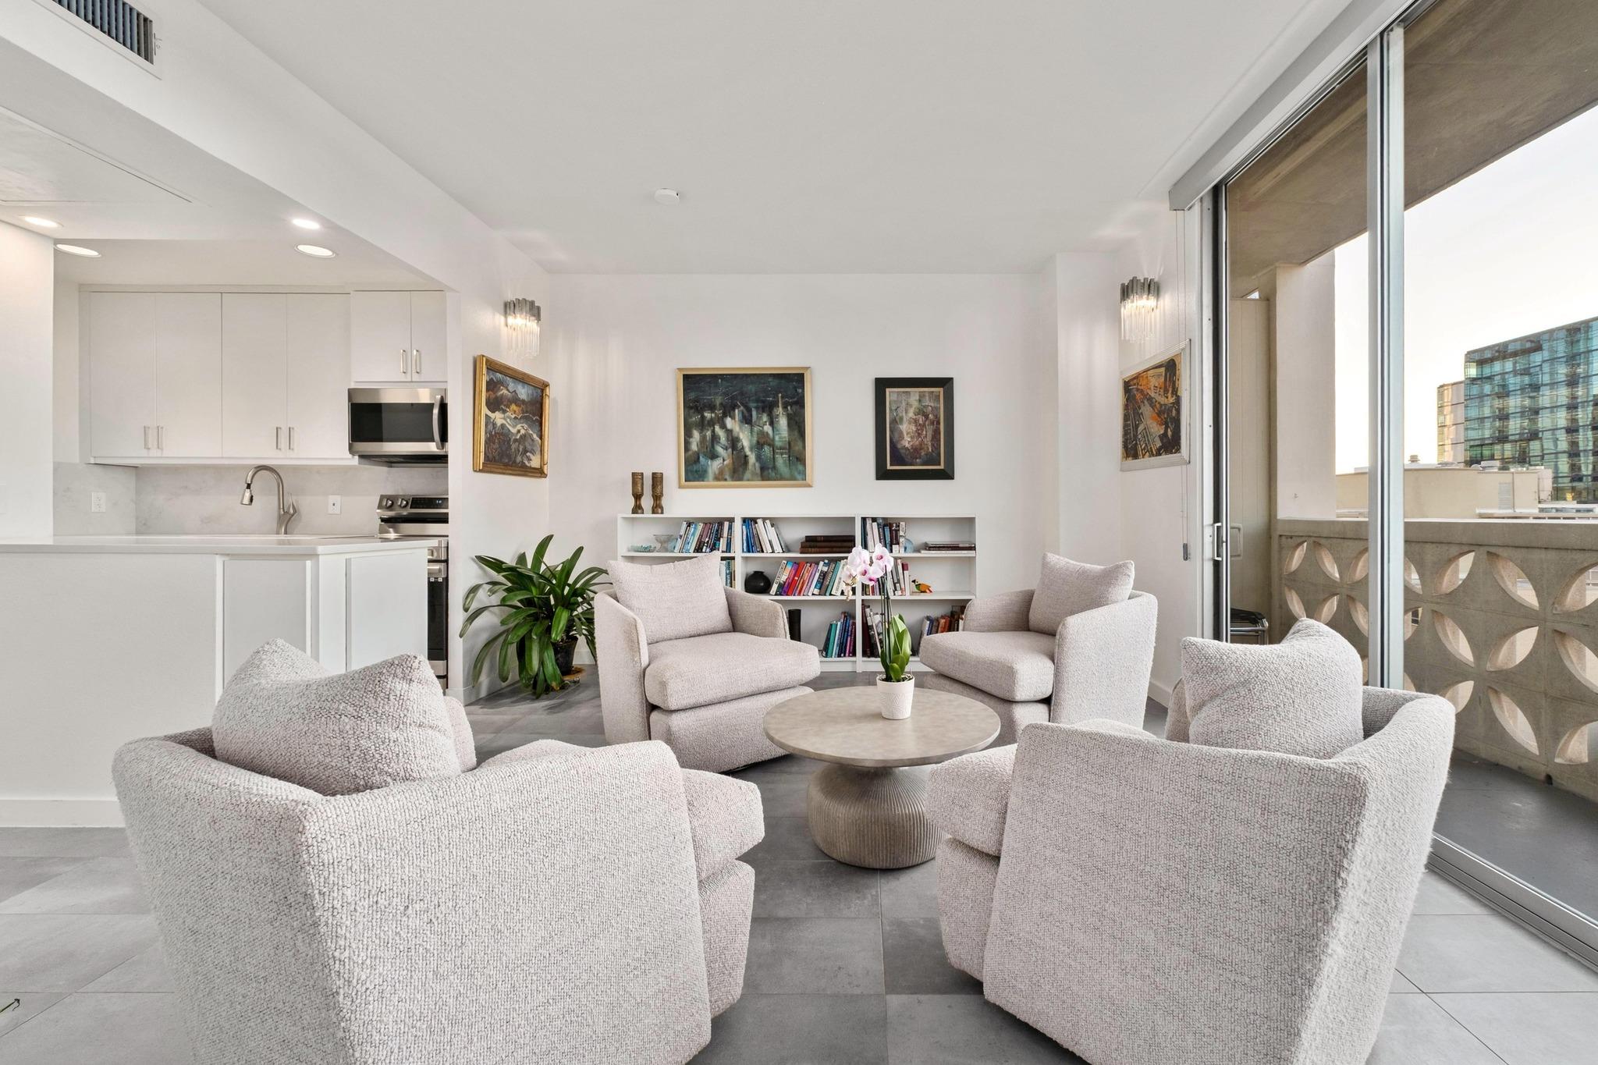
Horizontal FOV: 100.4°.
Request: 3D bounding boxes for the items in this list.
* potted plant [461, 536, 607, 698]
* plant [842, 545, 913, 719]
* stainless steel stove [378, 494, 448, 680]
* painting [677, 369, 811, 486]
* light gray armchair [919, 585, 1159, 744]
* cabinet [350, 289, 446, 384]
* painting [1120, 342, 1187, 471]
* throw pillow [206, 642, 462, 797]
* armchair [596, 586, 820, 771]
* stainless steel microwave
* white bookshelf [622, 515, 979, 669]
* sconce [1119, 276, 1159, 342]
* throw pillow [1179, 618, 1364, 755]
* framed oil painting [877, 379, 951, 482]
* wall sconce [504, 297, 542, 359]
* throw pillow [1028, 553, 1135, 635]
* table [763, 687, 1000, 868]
[{"bbox_3d":[-1.590,0.490,4.200,0.740,0.920,0.780,0,1,2],"label":"potted plant"},{"bbox_3d":[0.266,0.335,2.230,0.240,0.575,0.190,0,1,2],"label":"plant"},{"bbox_3d":[-2.420,0.360,4.180,0.760,1.190,0.690,0,1,2],"label":"stainless steel stove"},{"bbox_3d":[-0.386,-0.745,4.735,0.955,0.855,0.040,0,1,1],"label":"painting"},{"bbox_3d":[1.070,0.615,3.010,0.820,0.710,0.730,0,1,-24],"label":"light gray armchair"},{"bbox_3d":[-2.430,-1.238,4.360,0.770,0.595,0.360,0,1,2],"label":"cabinet"},{"bbox_3d":[2.026,-0.685,3.820,0.040,0.630,0.850,0,1,3],"label":"painting"},{"bbox_3d":[-0.766,0.368,1.140,0.500,0.390,0.190,0,11,30],"label":"throw pillow"},{"bbox_3d":[-0.439,0.621,2.980,0.730,0.710,0.820,-1,1,-41],"label":"armchair"},{"bbox_3d":[-2.541,-0.722,4.530,0.760,0.430,0.400,0,1,2],"label":"stainless steel microwave"},{"bbox_3d":[-0.001,0.406,4.577,2.400,1.060,0.280,0,1,2],"label":"white bookshelf"},{"bbox_3d":[1.995,-1.323,3.940,0.140,0.370,0.270,0,1,-2],"label":"sconce"},{"bbox_3d":[1.045,0.415,1.500,0.530,0.450,0.200,0,16,-35],"label":"throw pillow"},{"bbox_3d":[0.812,-0.731,4.700,0.555,0.725,0.040,0,1,2],"label":"framed oil painting"},{"bbox_3d":[-1.729,-1.294,4.220,0.140,0.370,0.270,0,1,-3],"label":"wall sconce"},{"bbox_3d":[1.302,0.295,3.080,0.180,0.410,0.500,18,-6,-22],"label":"throw pillow"},{"bbox_3d":[0.278,0.810,2.220,0.775,0.410,0.775,0,1,2],"label":"table"}]

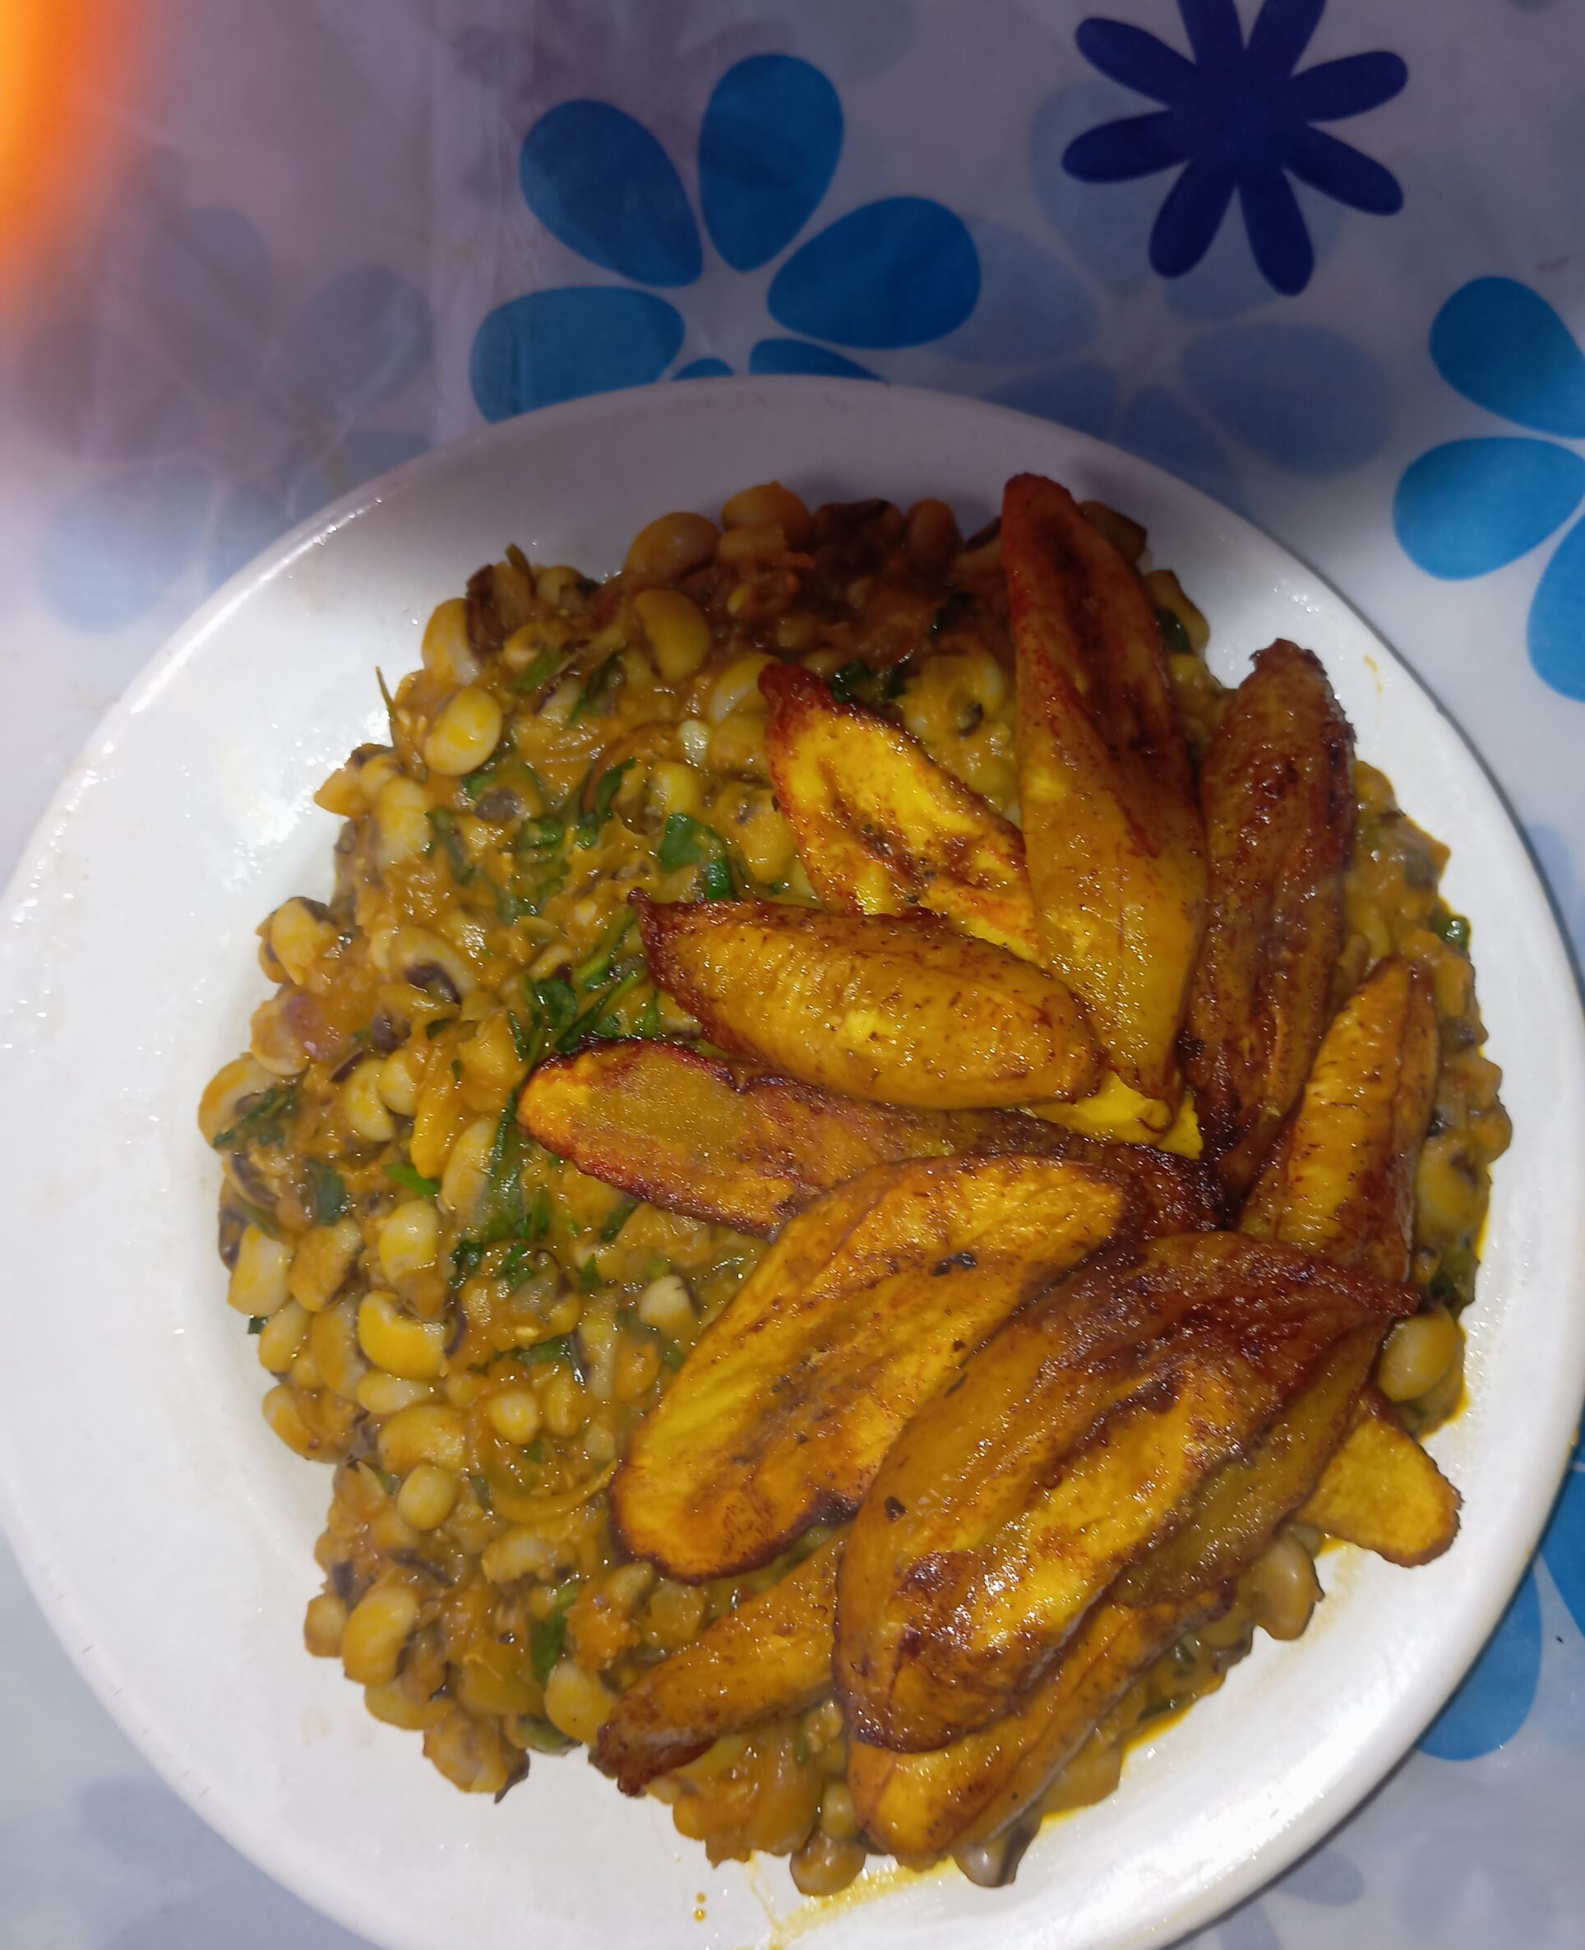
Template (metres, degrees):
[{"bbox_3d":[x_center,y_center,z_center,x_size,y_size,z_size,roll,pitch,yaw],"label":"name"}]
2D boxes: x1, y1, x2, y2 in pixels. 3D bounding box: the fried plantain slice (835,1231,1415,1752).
[{"bbox_3d":[0.039,0.065,0.229,0.040,0.014,0.094,44,87,-7],"label":"fried plantain slice"}]

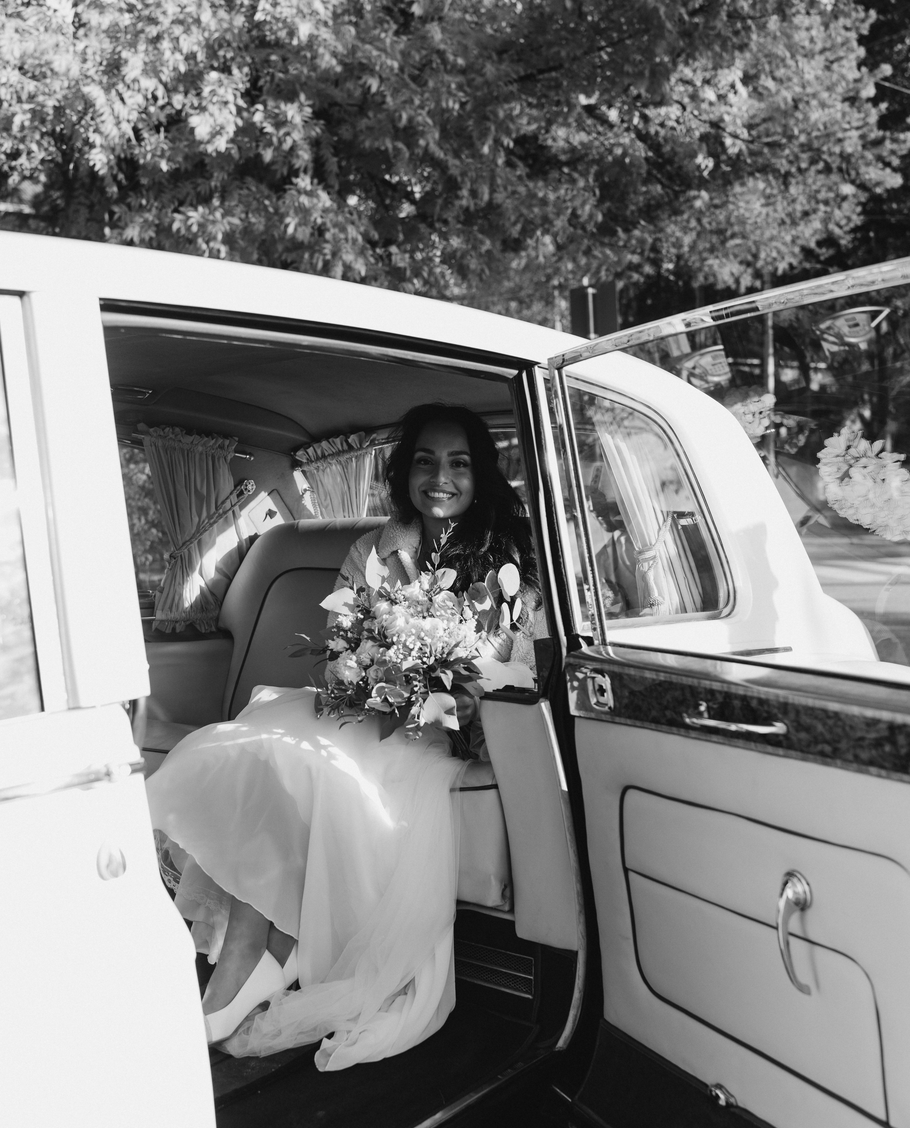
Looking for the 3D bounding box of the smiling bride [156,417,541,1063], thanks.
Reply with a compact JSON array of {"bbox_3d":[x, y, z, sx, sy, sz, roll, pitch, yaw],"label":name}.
[{"bbox_3d":[-0.195,0.236,2.530,0.620,1.100,0.840,-1,3,26],"label":"smiling bride"}]

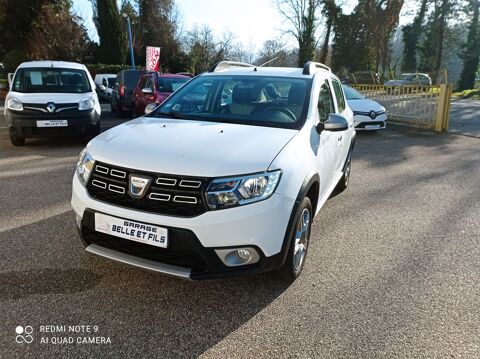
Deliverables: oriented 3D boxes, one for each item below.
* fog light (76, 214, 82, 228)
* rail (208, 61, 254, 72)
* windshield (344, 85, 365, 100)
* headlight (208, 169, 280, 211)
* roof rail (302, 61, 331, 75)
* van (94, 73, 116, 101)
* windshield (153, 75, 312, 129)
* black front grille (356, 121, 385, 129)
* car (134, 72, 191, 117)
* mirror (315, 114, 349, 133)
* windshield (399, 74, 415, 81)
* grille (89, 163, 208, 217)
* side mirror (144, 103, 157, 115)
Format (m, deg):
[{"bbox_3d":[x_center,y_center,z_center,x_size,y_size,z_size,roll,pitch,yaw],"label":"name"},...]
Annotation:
[{"bbox_3d":[-1.127,0.293,2.756,0.220,0.130,0.130,11,18,34],"label":"fog light"},{"bbox_3d":[-0.069,-1.303,4.550,0.060,0.130,1.300,8,16,22],"label":"rail"},{"bbox_3d":[3.018,-2.604,11.458,1.360,0.160,0.880,-3,43,-21],"label":"windshield"},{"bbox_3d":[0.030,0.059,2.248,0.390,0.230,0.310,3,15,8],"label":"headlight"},{"bbox_3d":[0.840,-1.165,4.105,0.070,0.125,1.400,8,16,22],"label":"roof rail"},{"bbox_3d":[-7.500,-5.450,23.600,1.800,1.800,4.200,-9,17,-31],"label":"van"},{"bbox_3d":[-0.046,-0.726,3.441,1.400,0.160,0.920,8,42,22],"label":"windshield"},{"bbox_3d":[3.617,-1.508,10.750,1.040,0.190,0.140,-5,16,-21],"label":"black front grille"},{"bbox_3d":[-1.950,-2.340,11.550,1.790,1.620,4.180,-7,16,-25],"label":"car"},{"bbox_3d":[0.739,-0.457,3.109,0.230,0.155,0.170,8,16,22],"label":"mirror"},{"bbox_3d":[12.019,-7.341,28.000,0.850,0.160,1.380,-33,25,-12],"label":"windshield"},{"bbox_3d":[-0.591,0.054,2.357,0.930,0.265,0.190,8,16,22],"label":"grille"},{"bbox_3d":[-0.881,-0.692,3.755,0.230,0.155,0.170,8,16,22],"label":"side mirror"}]

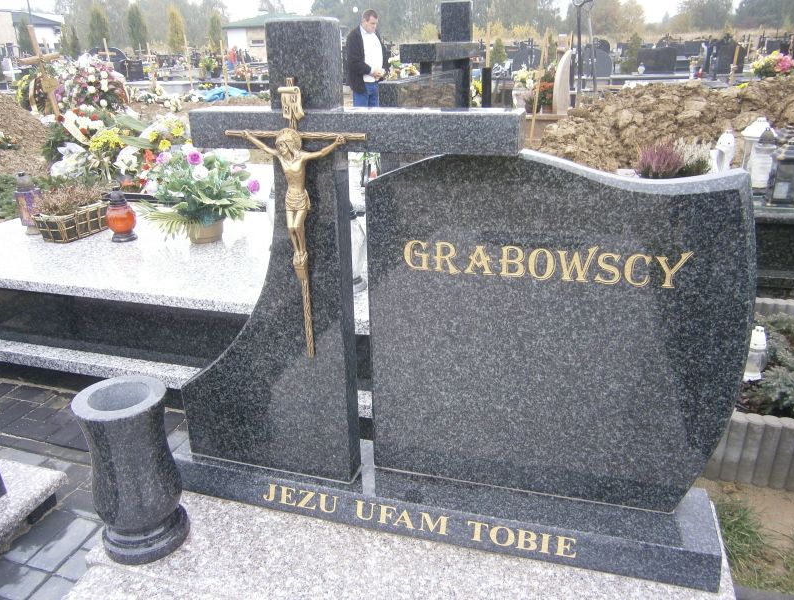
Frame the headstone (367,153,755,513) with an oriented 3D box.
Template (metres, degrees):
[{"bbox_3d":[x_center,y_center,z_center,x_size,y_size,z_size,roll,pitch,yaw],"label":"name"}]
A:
[{"bbox_3d":[0.296,0.063,1.223,0.710,0.750,0.080,5,23,15],"label":"headstone"}]

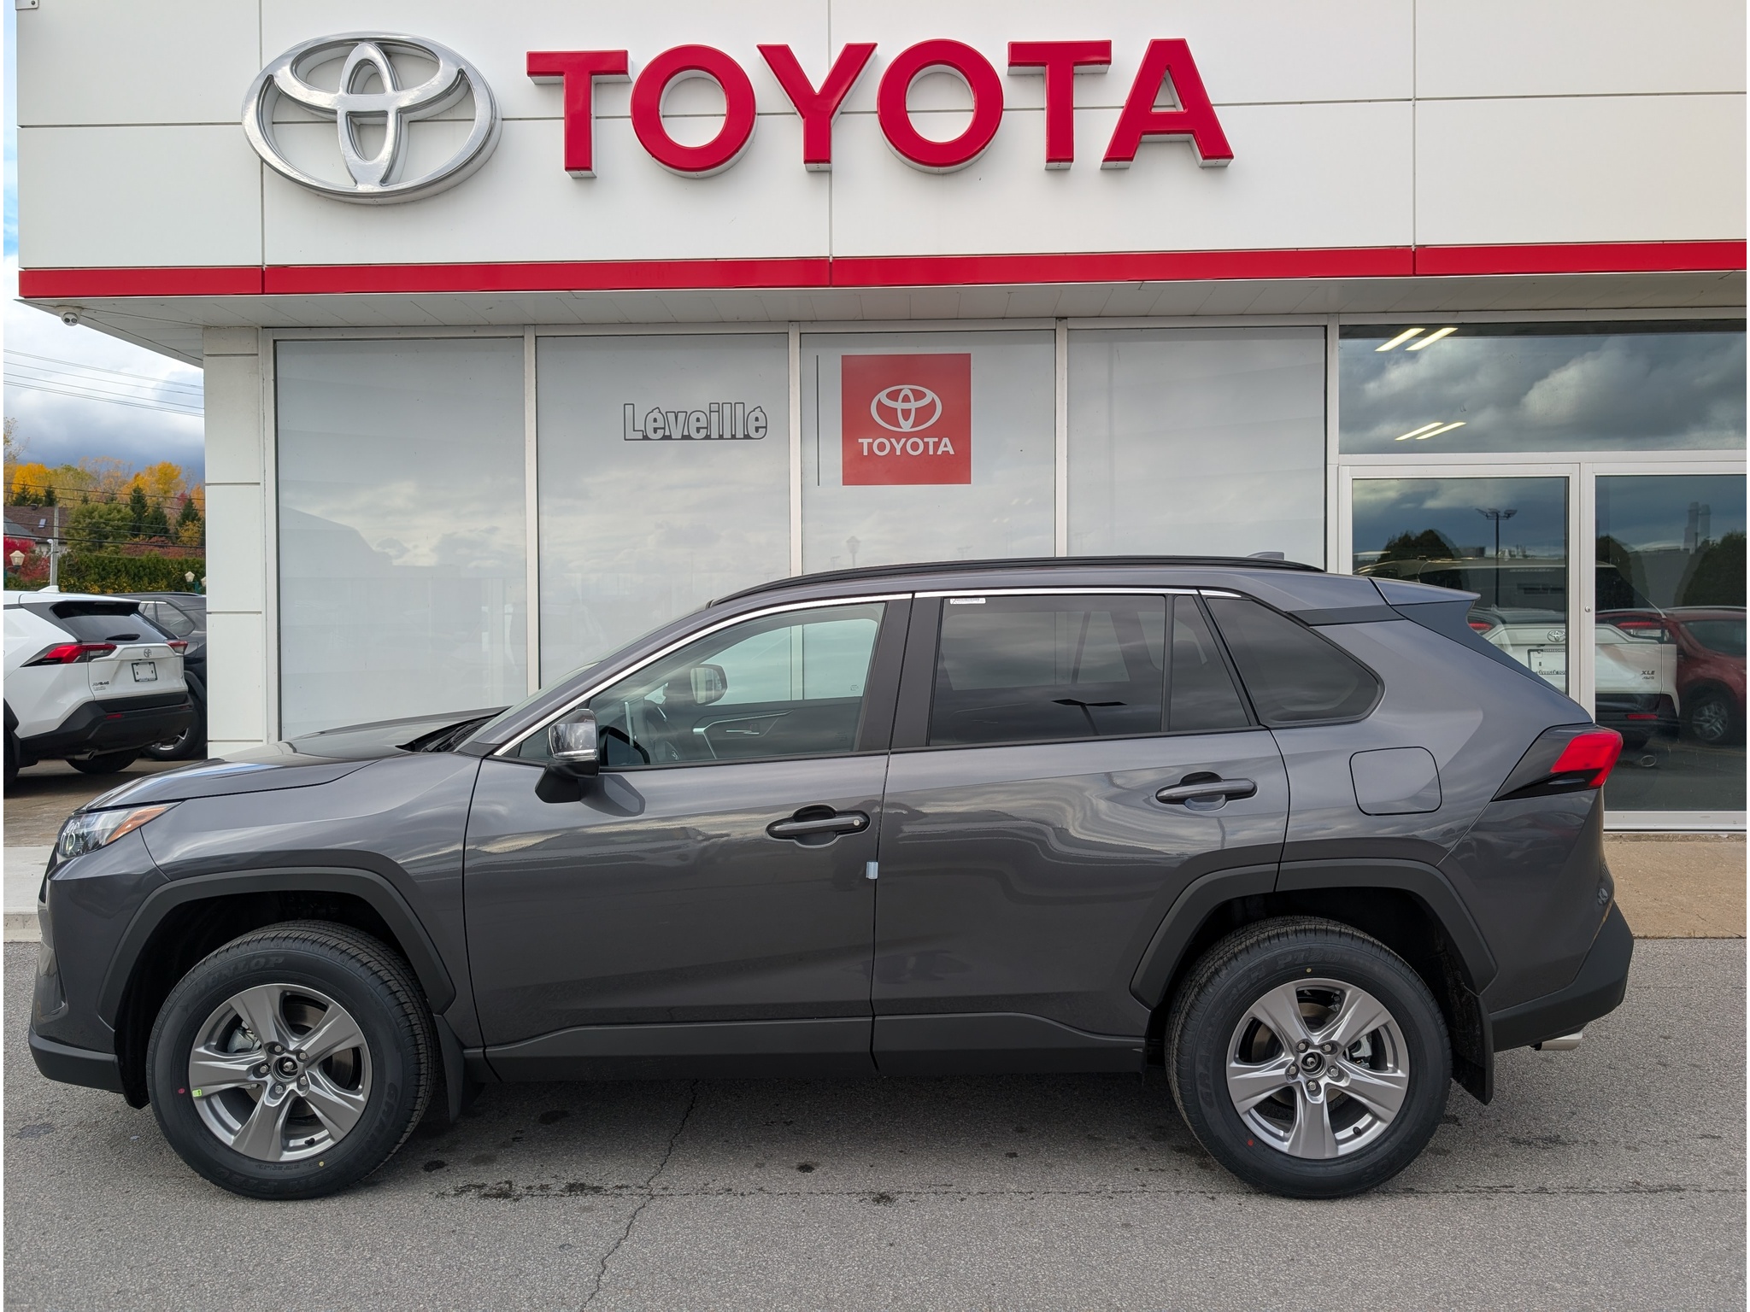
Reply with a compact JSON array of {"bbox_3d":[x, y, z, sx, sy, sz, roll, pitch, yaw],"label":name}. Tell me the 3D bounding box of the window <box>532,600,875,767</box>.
[{"bbox_3d":[-0.432,0.077,3.281,0.922,0.437,0.170,0,0,1],"label":"window"}]

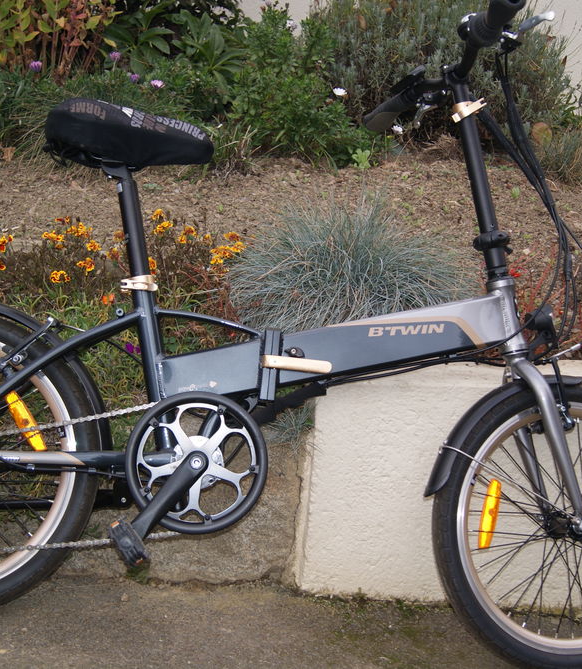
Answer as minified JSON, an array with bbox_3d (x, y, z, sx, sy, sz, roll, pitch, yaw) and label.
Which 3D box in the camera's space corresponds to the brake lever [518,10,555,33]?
[{"bbox_3d":[0.388,-0.496,1.590,0.028,0.022,0.080,-5,-9,-36],"label":"brake lever"}]

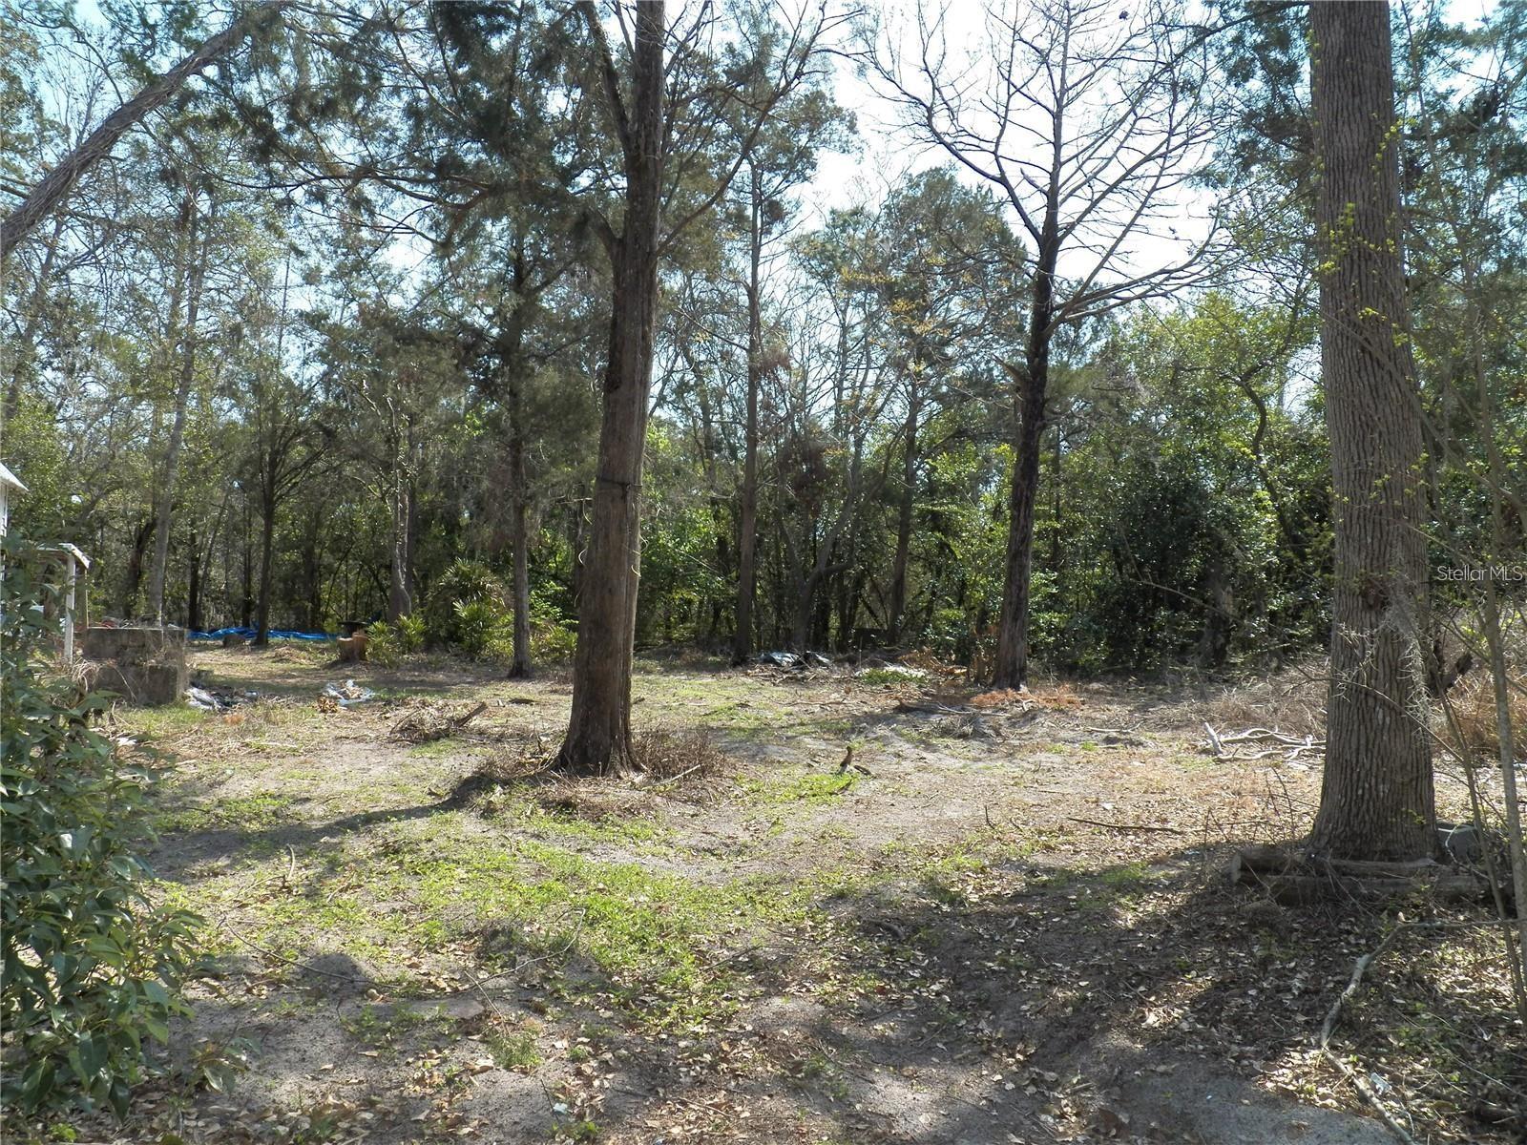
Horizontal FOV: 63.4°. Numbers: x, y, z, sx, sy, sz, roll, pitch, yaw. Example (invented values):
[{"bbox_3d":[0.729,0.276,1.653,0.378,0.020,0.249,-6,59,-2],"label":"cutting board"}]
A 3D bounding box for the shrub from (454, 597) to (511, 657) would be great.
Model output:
[{"bbox_3d":[-6.369,1.260,28.012,1.250,1.400,1.200,0,-1,0],"label":"shrub"}]

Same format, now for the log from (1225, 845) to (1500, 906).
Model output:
[{"bbox_3d":[3.190,1.592,6.602,1.360,0.240,0.360,0,-1,0],"label":"log"}]

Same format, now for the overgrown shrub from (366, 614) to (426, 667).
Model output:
[{"bbox_3d":[-7.823,1.470,26.310,1.200,1.150,1.100,0,-1,0],"label":"overgrown shrub"}]

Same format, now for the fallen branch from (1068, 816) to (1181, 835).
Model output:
[{"bbox_3d":[2.448,1.713,8.451,0.800,0.060,0.120,-1,-1,38],"label":"fallen branch"}]

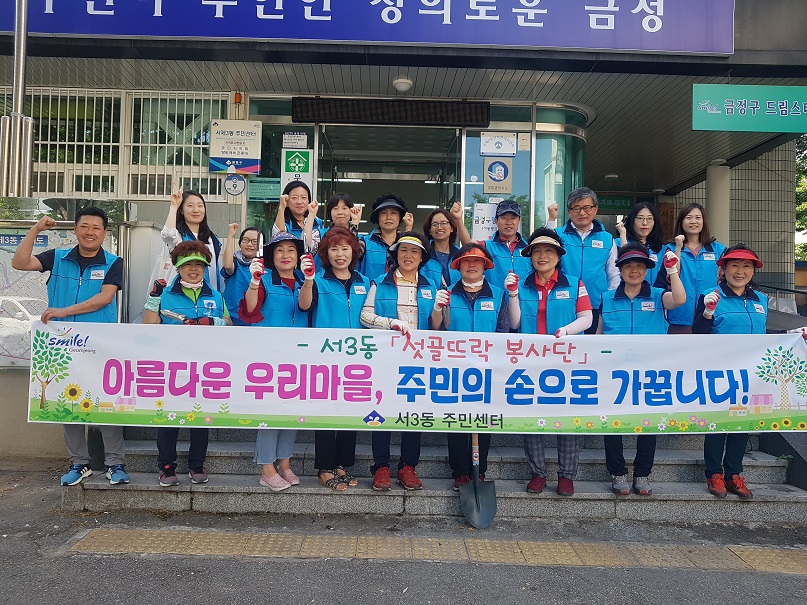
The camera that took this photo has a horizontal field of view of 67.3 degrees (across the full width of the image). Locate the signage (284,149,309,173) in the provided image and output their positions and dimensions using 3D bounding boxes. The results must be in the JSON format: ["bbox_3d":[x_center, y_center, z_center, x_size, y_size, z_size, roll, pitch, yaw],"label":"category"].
[{"bbox_3d":[-0.952,-1.264,5.450,0.220,0.195,0.015,1,0,0],"label":"signage"}]

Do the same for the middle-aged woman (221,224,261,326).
[{"bbox_3d":[-1.150,0.193,4.330,0.420,1.520,0.350,2,-2,-9],"label":"middle-aged woman"}]

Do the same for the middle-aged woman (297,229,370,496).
[{"bbox_3d":[-0.438,0.337,3.820,0.440,1.620,0.380,2,-2,-6],"label":"middle-aged woman"}]

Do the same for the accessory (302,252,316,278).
[{"bbox_3d":[-0.580,-0.230,3.720,0.090,0.150,0.090,1,0,0],"label":"accessory"}]

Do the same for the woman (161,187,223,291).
[{"bbox_3d":[-1.546,0.006,4.420,0.500,1.690,0.380,2,-1,-13],"label":"woman"}]

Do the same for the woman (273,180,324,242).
[{"bbox_3d":[-0.818,-0.120,4.720,0.440,1.640,0.380,1,0,-5],"label":"woman"}]

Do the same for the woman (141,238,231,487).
[{"bbox_3d":[-1.354,0.380,3.800,0.530,1.530,0.400,1,-1,-7],"label":"woman"}]

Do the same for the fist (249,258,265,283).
[{"bbox_3d":[-0.902,-0.196,3.720,0.100,0.150,0.100,1,0,0],"label":"fist"}]

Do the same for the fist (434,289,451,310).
[{"bbox_3d":[0.233,-0.015,3.620,0.095,0.130,0.100,2,-2,-6],"label":"fist"}]

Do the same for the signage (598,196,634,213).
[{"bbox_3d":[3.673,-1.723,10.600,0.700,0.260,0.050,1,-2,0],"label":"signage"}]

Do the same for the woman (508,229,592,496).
[{"bbox_3d":[0.925,0.366,3.840,0.530,1.670,0.400,1,-1,12],"label":"woman"}]

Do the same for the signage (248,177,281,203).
[{"bbox_3d":[-1.520,-1.232,6.650,0.370,0.269,0.020,1,-1,-2],"label":"signage"}]

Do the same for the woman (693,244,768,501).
[{"bbox_3d":[2.115,0.420,3.920,0.500,1.600,0.380,1,0,0],"label":"woman"}]

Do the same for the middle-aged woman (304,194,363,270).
[{"bbox_3d":[-0.515,0.032,4.520,0.490,1.690,0.380,1,-1,-2],"label":"middle-aged woman"}]

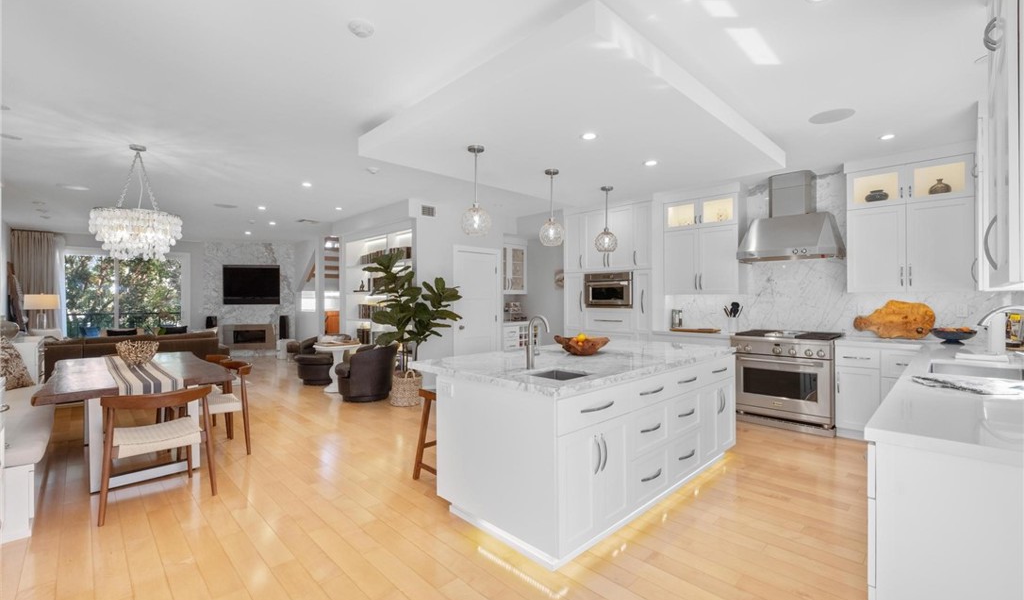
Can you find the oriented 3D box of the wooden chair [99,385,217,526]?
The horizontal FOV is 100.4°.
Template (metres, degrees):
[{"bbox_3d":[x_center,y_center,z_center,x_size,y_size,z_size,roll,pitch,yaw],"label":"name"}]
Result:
[{"bbox_3d":[-2.349,0.934,2.803,0.530,0.755,0.590,0,0,45],"label":"wooden chair"}]

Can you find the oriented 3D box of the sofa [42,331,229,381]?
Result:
[{"bbox_3d":[-5.490,0.910,6.203,0.950,0.820,2.200,0,0,45],"label":"sofa"}]

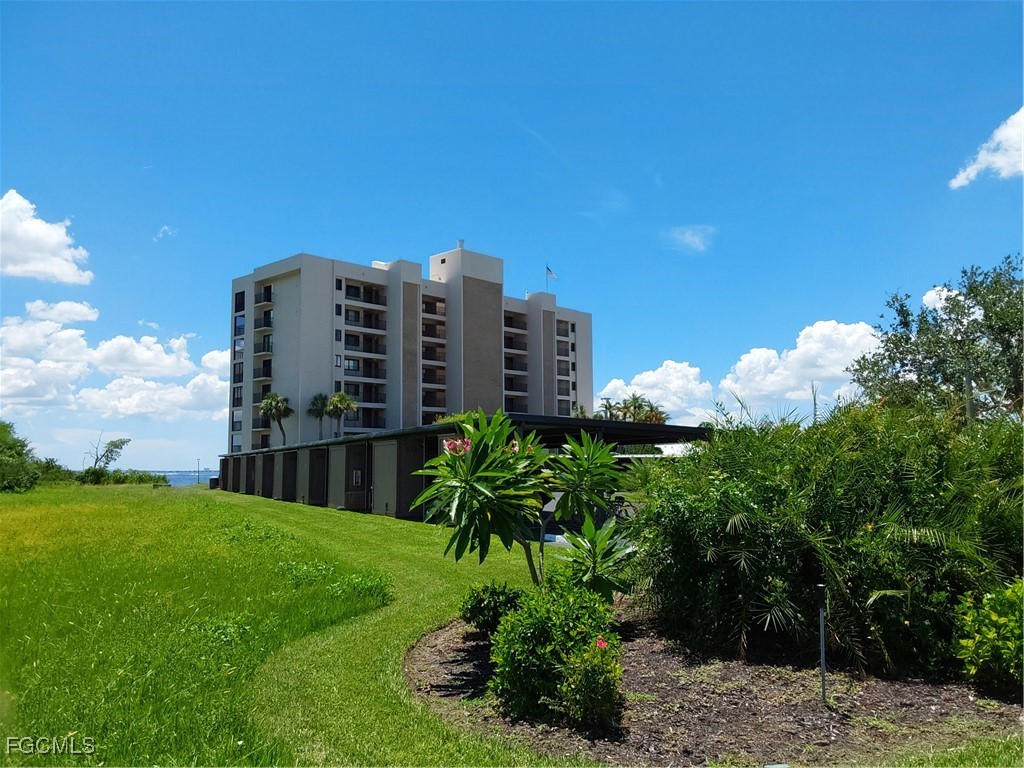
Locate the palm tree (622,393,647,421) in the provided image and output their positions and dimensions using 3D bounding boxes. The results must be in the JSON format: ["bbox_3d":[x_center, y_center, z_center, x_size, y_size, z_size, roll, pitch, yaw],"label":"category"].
[{"bbox_3d":[14.849,6.213,99.467,3.400,10.550,3.400,-1,-6,0],"label":"palm tree"}]

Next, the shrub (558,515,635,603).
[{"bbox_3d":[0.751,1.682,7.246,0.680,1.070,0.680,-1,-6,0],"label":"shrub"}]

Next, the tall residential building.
[{"bbox_3d":[-9.021,-1.433,105.013,16.650,27.420,48.290,-6,-8,43],"label":"tall residential building"}]

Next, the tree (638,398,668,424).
[{"bbox_3d":[16.914,6.510,97.519,3.700,9.520,3.700,-1,-6,0],"label":"tree"}]

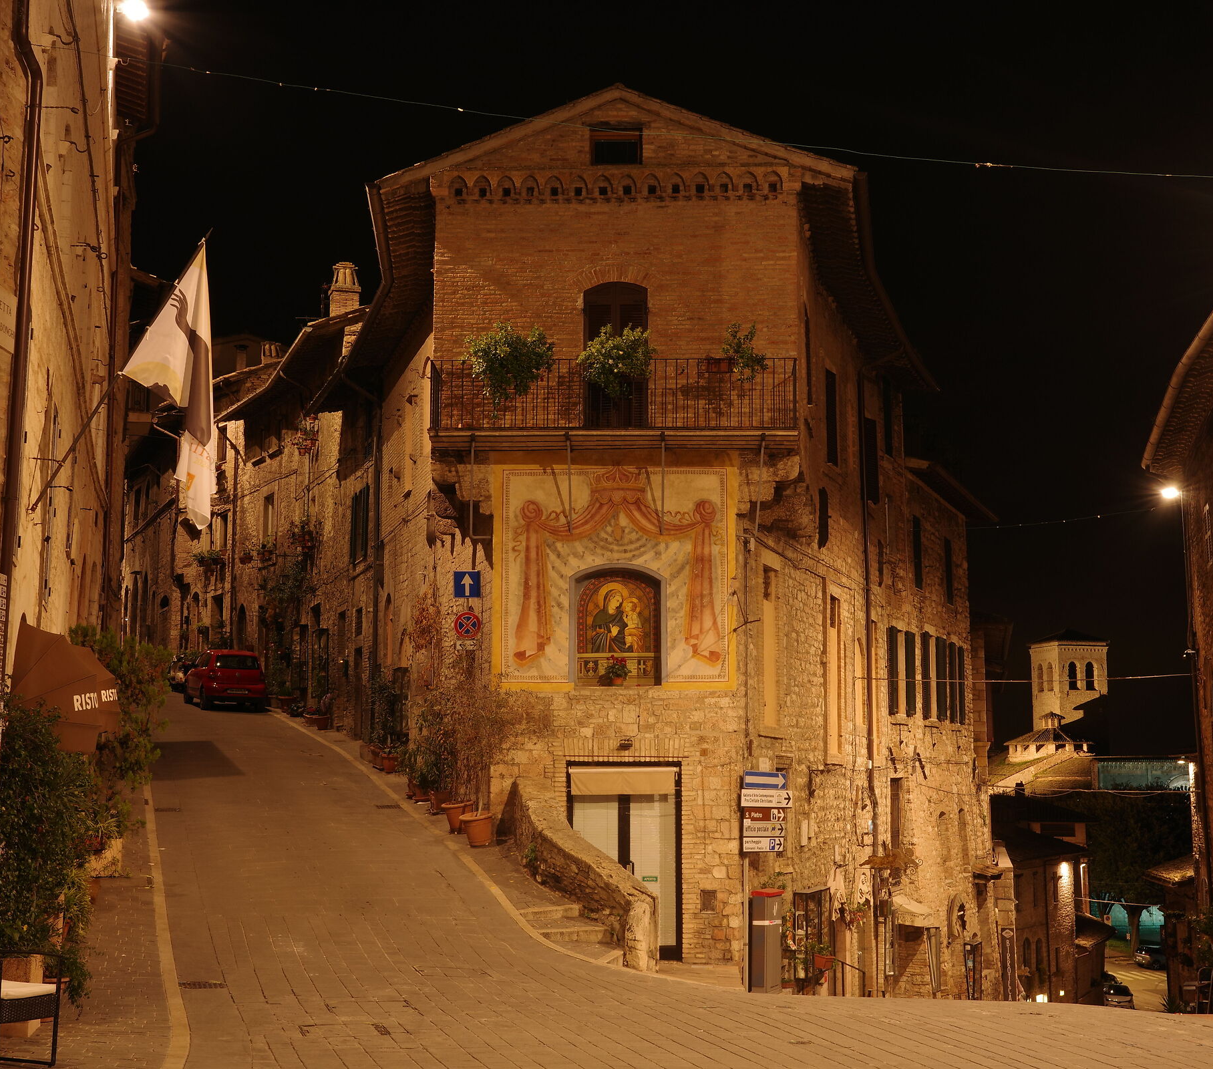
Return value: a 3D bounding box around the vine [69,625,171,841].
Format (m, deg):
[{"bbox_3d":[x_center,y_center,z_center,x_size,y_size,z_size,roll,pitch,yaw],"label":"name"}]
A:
[{"bbox_3d":[-6.108,2.494,22.300,1.100,2.650,1.200,3,-10,-15],"label":"vine"}]

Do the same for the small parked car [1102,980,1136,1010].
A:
[{"bbox_3d":[27.132,24.662,94.500,1.700,1.480,3.950,-2,-10,12],"label":"small parked car"}]

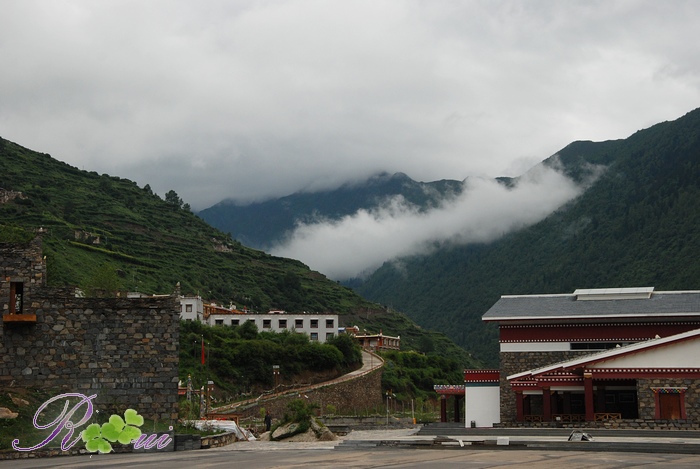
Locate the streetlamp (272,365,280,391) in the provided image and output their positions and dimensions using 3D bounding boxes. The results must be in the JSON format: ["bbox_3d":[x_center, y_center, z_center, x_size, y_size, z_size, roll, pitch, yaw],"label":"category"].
[{"bbox_3d":[-8.377,16.434,160.000,0.800,3.300,0.600,0,-7,0],"label":"streetlamp"}]

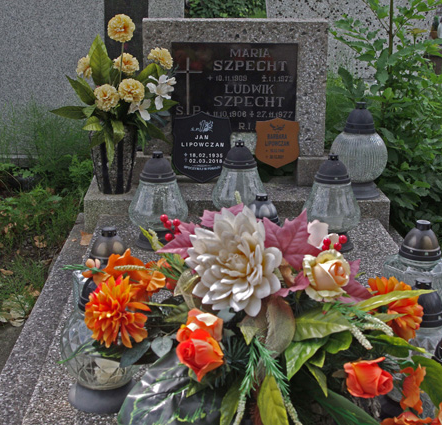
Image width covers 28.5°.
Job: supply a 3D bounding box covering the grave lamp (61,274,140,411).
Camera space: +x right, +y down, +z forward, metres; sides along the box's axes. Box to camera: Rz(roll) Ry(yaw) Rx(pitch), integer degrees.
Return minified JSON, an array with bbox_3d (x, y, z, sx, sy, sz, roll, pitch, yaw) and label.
[{"bbox_3d":[-0.209,0.210,1.509,0.145,0.235,0.145,0,15,-2],"label":"grave lamp"}]

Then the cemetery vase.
[{"bbox_3d":[-0.348,-0.173,2.779,0.146,0.213,0.146,0,15,-2],"label":"cemetery vase"}]

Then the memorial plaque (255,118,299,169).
[{"bbox_3d":[0.192,-0.233,2.939,0.147,0.171,0.008,0,12,-2],"label":"memorial plaque"}]

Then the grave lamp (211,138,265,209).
[{"bbox_3d":[0.053,-0.080,2.613,0.165,0.270,0.165,0,15,-2],"label":"grave lamp"}]

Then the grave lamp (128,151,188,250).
[{"bbox_3d":[-0.174,-0.039,2.453,0.168,0.270,0.168,0,15,-2],"label":"grave lamp"}]

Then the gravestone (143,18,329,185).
[{"bbox_3d":[0.044,-0.362,2.884,0.605,0.529,0.135,0,15,-2],"label":"gravestone"}]

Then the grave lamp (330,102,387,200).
[{"bbox_3d":[0.448,-0.201,2.810,0.180,0.305,0.180,0,15,-2],"label":"grave lamp"}]

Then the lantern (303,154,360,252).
[{"bbox_3d":[0.312,-0.029,2.385,0.153,0.253,0.153,0,15,-2],"label":"lantern"}]

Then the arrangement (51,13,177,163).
[{"bbox_3d":[-0.343,-0.402,2.800,0.397,0.469,0.300,0,15,-2],"label":"arrangement"}]

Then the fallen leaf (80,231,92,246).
[{"bbox_3d":[-0.408,0.072,2.616,0.040,0.019,0.086,0,15,-2],"label":"fallen leaf"}]

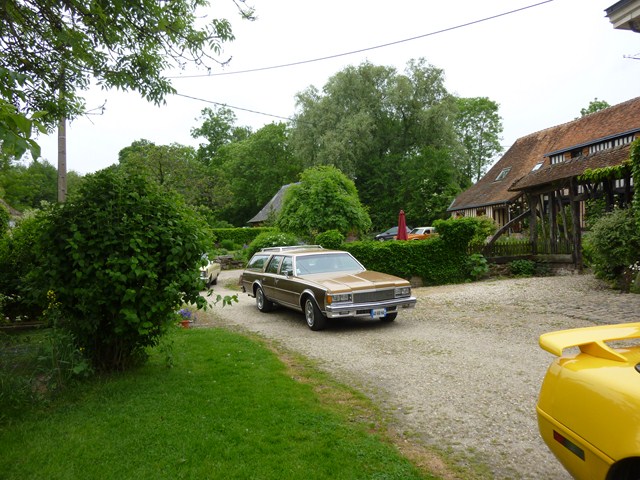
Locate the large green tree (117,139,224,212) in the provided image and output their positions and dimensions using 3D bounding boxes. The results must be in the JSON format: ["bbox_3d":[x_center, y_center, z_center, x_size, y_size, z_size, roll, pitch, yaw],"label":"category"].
[{"bbox_3d":[-10.674,-3.606,33.000,7.700,7.300,7.000,-1,-1,-22],"label":"large green tree"}]

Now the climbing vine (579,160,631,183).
[{"bbox_3d":[9.171,-2.208,14.900,0.600,0.600,3.100,-1,-1,-3],"label":"climbing vine"}]

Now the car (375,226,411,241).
[{"bbox_3d":[6.740,-0.410,41.000,4.250,1.480,1.720,-2,0,-18],"label":"car"}]

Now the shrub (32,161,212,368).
[{"bbox_3d":[-2.728,0.412,6.450,2.450,2.820,2.300,-1,-1,-22],"label":"shrub"}]

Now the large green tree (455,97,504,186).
[{"bbox_3d":[16.700,-7.400,48.000,5.900,15.000,5.900,-2,0,0],"label":"large green tree"}]

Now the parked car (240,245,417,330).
[{"bbox_3d":[-0.120,0.970,10.730,2.020,1.510,5.450,-2,0,-26],"label":"parked car"}]

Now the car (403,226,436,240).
[{"bbox_3d":[7.390,-0.160,33.000,4.300,1.430,1.700,-1,-1,-35],"label":"car"}]

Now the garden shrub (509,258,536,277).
[{"bbox_3d":[7.890,1.070,18.000,1.080,0.750,0.950,-2,-1,24],"label":"garden shrub"}]

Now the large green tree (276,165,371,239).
[{"bbox_3d":[0.220,-2.000,28.000,5.700,5.100,5.400,-2,0,0],"label":"large green tree"}]

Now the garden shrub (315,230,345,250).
[{"bbox_3d":[0.360,0.133,17.500,1.130,1.000,1.100,-1,-1,0],"label":"garden shrub"}]

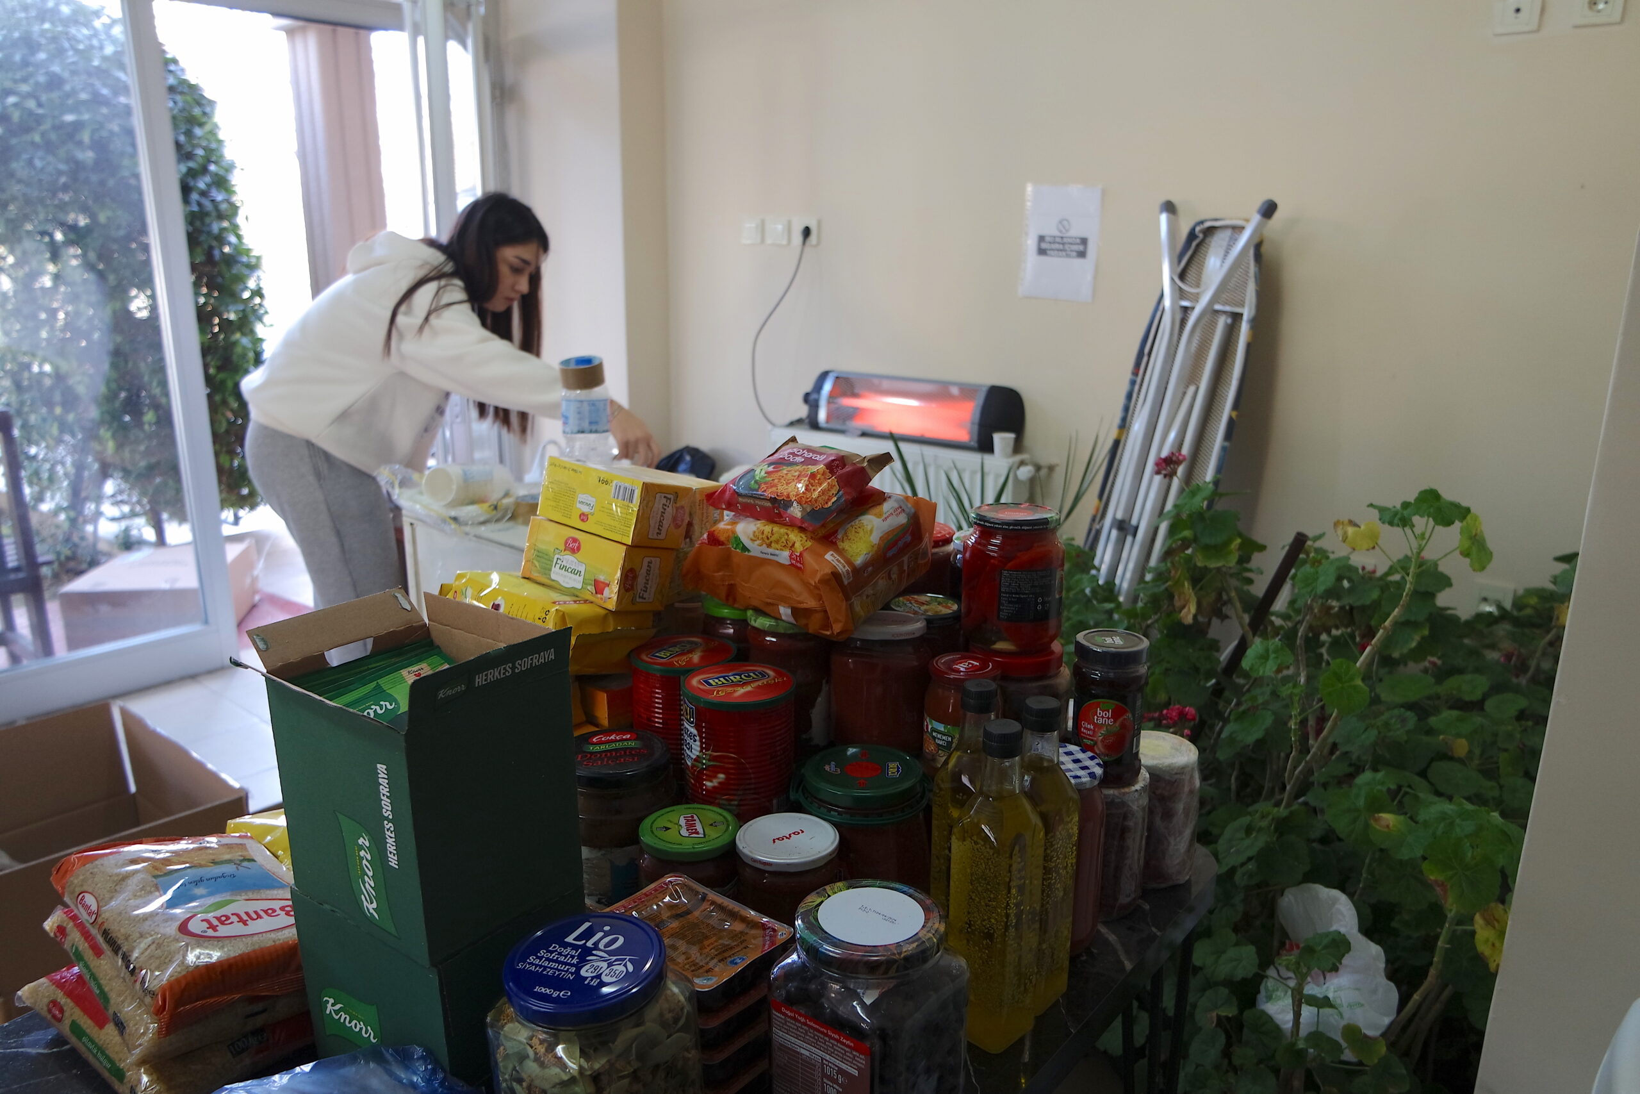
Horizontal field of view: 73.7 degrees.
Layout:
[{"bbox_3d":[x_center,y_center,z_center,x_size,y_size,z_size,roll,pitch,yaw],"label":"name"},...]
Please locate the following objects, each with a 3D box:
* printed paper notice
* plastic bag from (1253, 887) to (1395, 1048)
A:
[{"bbox_3d":[0.658,-0.838,3.015,0.226,0.303,0.005,15,20,36],"label":"printed paper notice"},{"bbox_3d":[0.799,0.658,1.720,0.205,0.220,0.180,1,14,0],"label":"plastic bag"}]

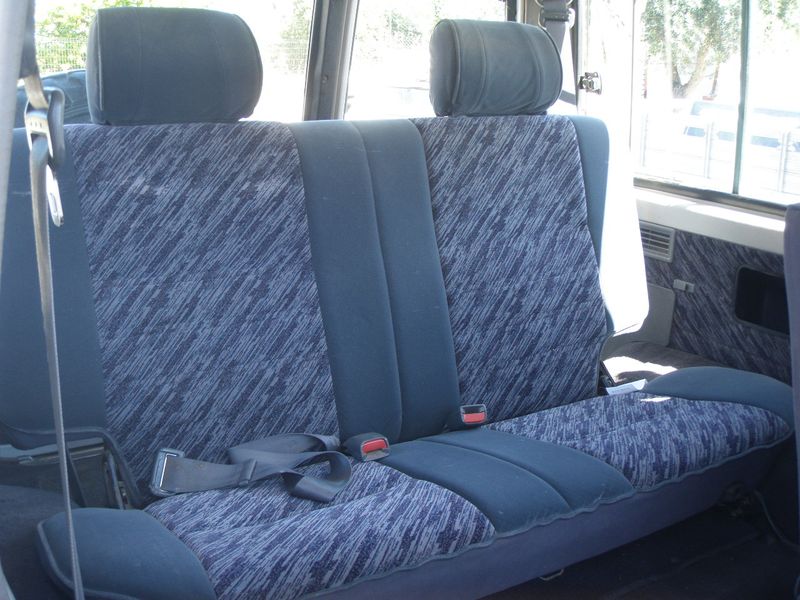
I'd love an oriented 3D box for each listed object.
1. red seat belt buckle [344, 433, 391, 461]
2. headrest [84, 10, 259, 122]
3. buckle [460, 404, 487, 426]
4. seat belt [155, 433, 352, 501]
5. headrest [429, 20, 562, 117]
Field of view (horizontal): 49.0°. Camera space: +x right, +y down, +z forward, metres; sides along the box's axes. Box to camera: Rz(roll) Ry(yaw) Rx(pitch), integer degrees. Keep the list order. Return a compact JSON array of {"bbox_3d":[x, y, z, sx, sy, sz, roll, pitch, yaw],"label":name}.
[{"bbox_3d":[-0.054,0.221,1.346,0.044,0.031,0.075,-8,5,-28],"label":"red seat belt buckle"},{"bbox_3d":[-0.329,-0.343,1.293,0.232,0.160,0.117,-8,9,-28],"label":"headrest"},{"bbox_3d":[0.115,0.193,1.487,0.043,0.031,0.055,-4,0,-17],"label":"buckle"},{"bbox_3d":[-0.179,0.228,1.233,0.310,0.075,0.170,-8,8,-28],"label":"seat belt"},{"bbox_3d":[0.173,-0.410,1.561,0.232,0.160,0.117,-8,9,-28],"label":"headrest"}]

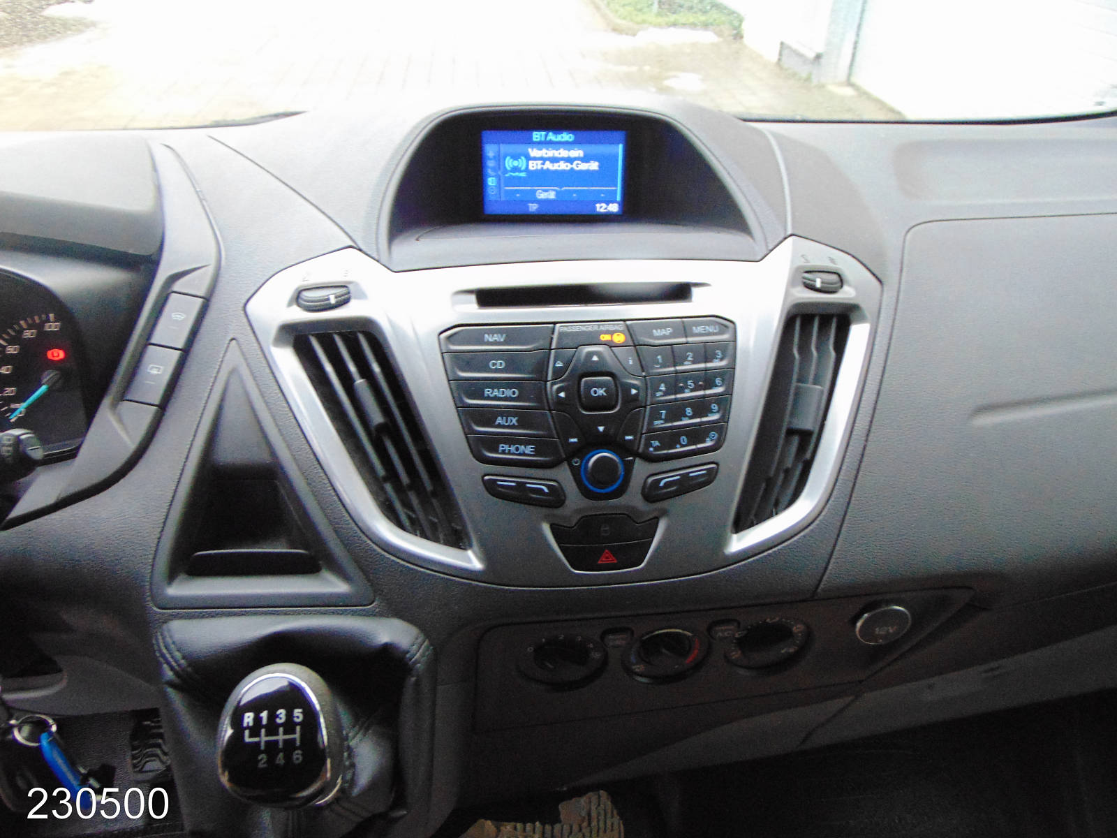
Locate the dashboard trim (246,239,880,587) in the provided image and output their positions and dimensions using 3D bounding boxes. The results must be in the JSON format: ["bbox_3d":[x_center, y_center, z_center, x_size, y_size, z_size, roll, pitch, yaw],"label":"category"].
[{"bbox_3d":[0.009,-0.006,0.518,0.405,0.218,0.060,-3,6,-7],"label":"dashboard trim"}]

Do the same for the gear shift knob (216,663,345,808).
[{"bbox_3d":[-0.142,0.164,0.415,0.056,0.070,0.056,-3,47,-7],"label":"gear shift knob"}]

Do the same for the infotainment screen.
[{"bbox_3d":[-0.004,-0.188,0.615,0.109,0.064,0.015,-3,20,-7],"label":"infotainment screen"}]

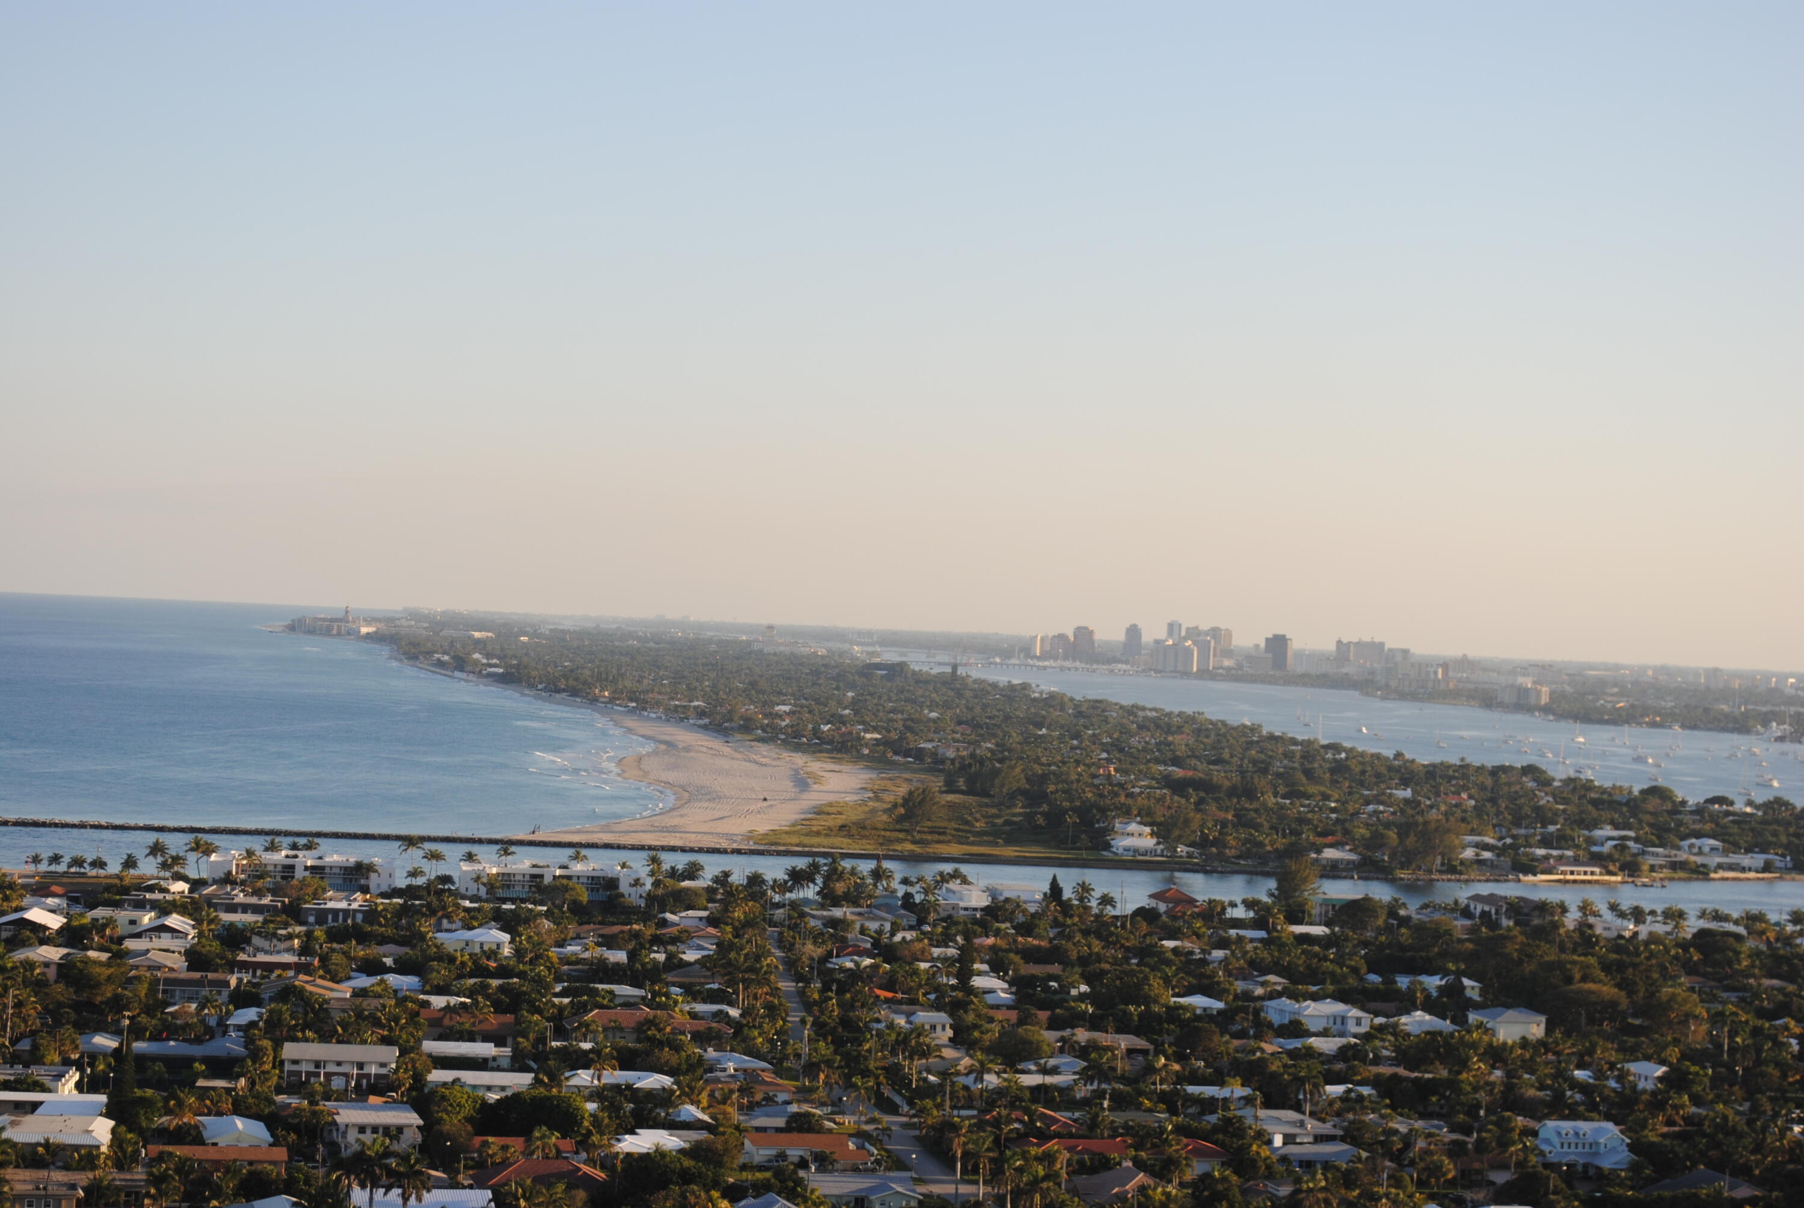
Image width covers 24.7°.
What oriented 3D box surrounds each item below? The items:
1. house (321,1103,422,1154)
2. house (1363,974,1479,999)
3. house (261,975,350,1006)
[{"bbox_3d":[-83.180,82.060,643.330,13.500,7.200,14.000,3,0,-15],"label":"house"},{"bbox_3d":[125.800,93.430,991.680,25.500,6.800,14.000,3,0,-6],"label":"house"},{"bbox_3d":[-127.250,82.540,876.540,18.000,5.200,14.000,3,0,-5],"label":"house"}]

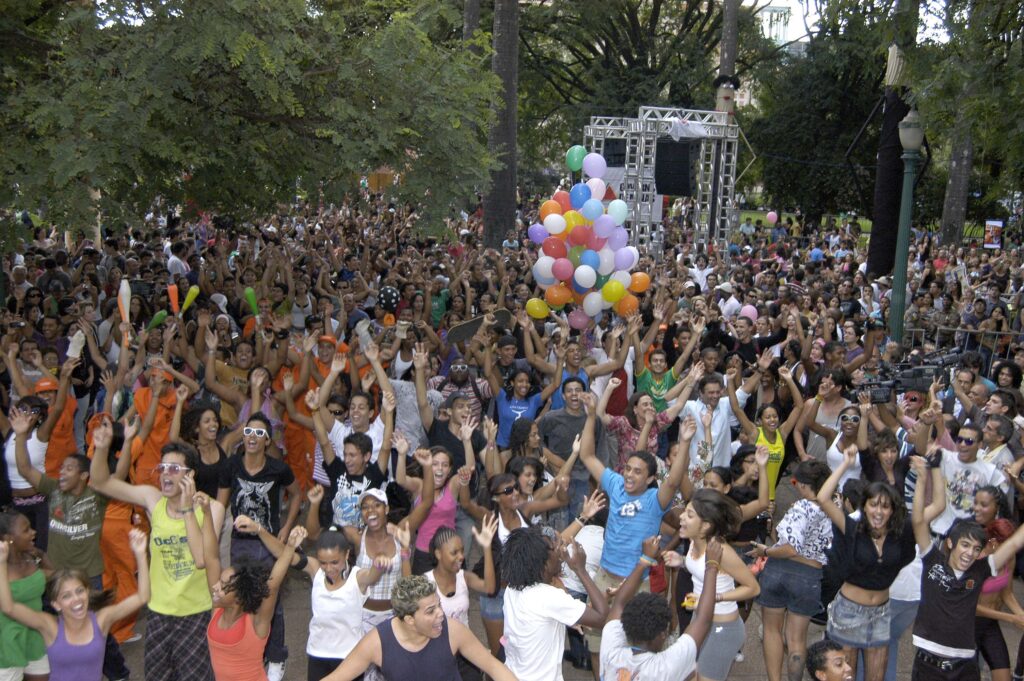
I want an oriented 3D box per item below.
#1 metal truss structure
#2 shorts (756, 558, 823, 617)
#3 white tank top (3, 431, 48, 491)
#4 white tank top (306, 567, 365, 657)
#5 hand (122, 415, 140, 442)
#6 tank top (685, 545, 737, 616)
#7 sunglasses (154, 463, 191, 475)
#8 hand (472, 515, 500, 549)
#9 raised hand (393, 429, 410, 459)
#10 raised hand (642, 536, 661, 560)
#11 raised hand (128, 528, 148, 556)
[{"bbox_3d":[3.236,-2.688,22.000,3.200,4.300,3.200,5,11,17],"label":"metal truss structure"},{"bbox_3d":[1.532,1.364,5.650,0.360,0.300,0.260,1,6,-12],"label":"shorts"},{"bbox_3d":[-2.966,0.733,6.250,0.290,0.380,0.220,-1,11,-18],"label":"white tank top"},{"bbox_3d":[-0.841,1.307,4.900,0.310,0.470,0.220,1,10,-1],"label":"white tank top"},{"bbox_3d":[-2.008,0.464,5.400,0.100,0.155,0.085,5,10,-11],"label":"hand"},{"bbox_3d":[0.965,1.151,4.950,0.220,0.380,0.290,-11,11,-24],"label":"tank top"},{"bbox_3d":[-1.742,0.657,5.250,0.145,0.053,0.130,5,11,17],"label":"sunglasses"},{"bbox_3d":[-0.118,0.868,4.650,0.120,0.165,0.070,8,10,0],"label":"hand"},{"bbox_3d":[-0.648,0.610,6.000,0.100,0.165,0.065,-18,12,-3],"label":"raised hand"},{"bbox_3d":[0.573,0.854,4.200,0.085,0.110,0.085,8,10,0],"label":"raised hand"},{"bbox_3d":[-1.606,0.864,4.400,0.085,0.120,0.085,-1,11,-17],"label":"raised hand"}]

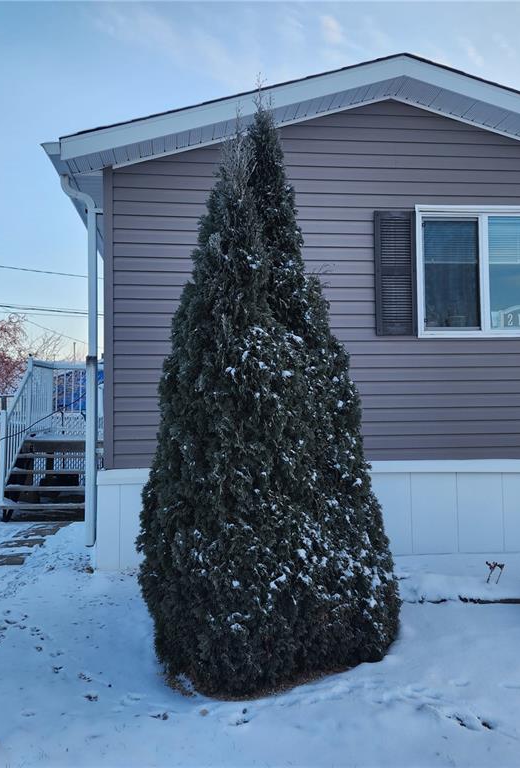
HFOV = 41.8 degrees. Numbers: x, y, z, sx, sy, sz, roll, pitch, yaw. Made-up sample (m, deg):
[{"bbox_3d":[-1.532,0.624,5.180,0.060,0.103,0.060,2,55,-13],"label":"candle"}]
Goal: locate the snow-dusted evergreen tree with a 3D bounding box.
[{"bbox_3d":[0.035,-0.044,3.944,1.472,3.150,1.472,-1,-2,-6],"label":"snow-dusted evergreen tree"}]

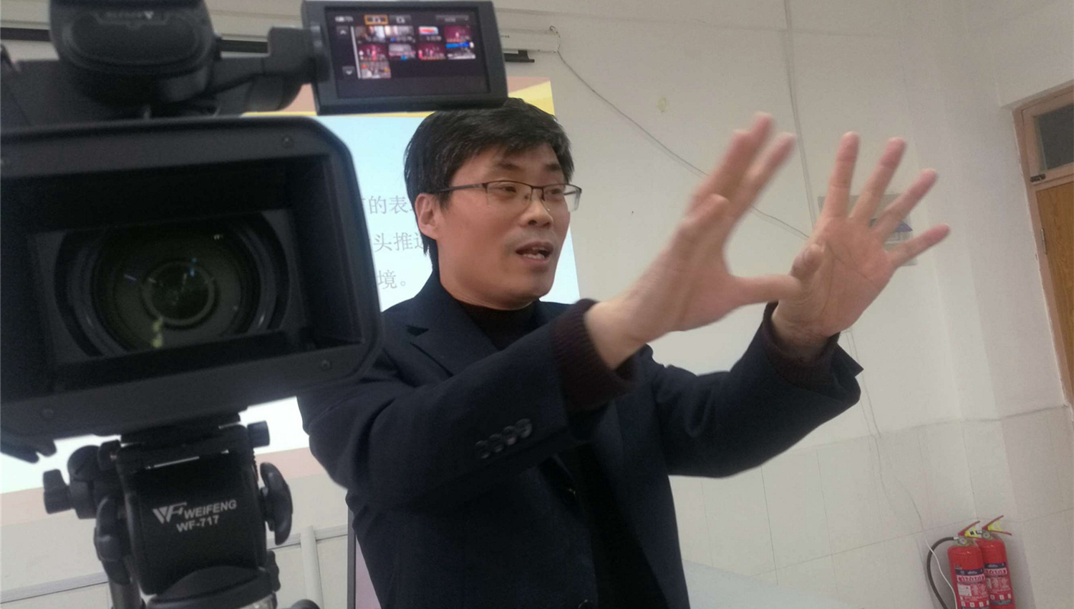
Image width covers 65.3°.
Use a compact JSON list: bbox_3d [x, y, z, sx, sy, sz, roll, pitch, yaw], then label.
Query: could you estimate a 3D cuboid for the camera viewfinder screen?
[{"bbox_3d":[-0.063,-0.123,0.412,0.078,0.044,0.012,-8,1,-22],"label":"camera viewfinder screen"}]

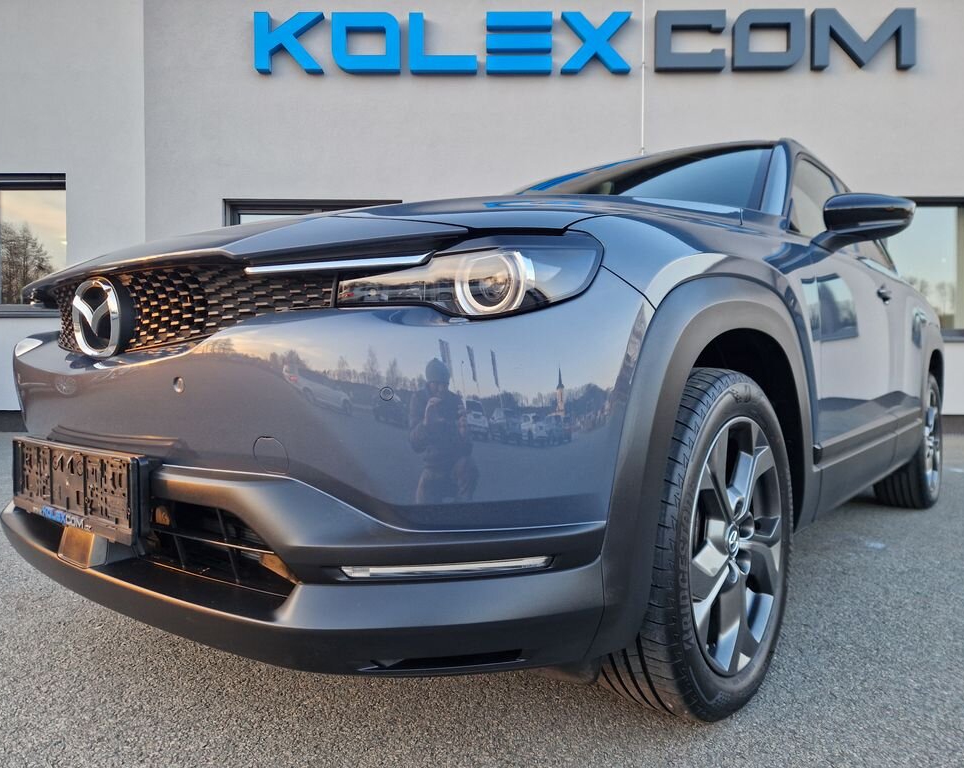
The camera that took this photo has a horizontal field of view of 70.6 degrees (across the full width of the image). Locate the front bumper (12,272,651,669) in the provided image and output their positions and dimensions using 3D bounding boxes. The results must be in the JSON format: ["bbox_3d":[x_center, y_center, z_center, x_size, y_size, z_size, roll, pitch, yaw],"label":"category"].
[{"bbox_3d":[-0.556,0.134,1.453,1.770,0.660,0.610,0,1,40],"label":"front bumper"}]

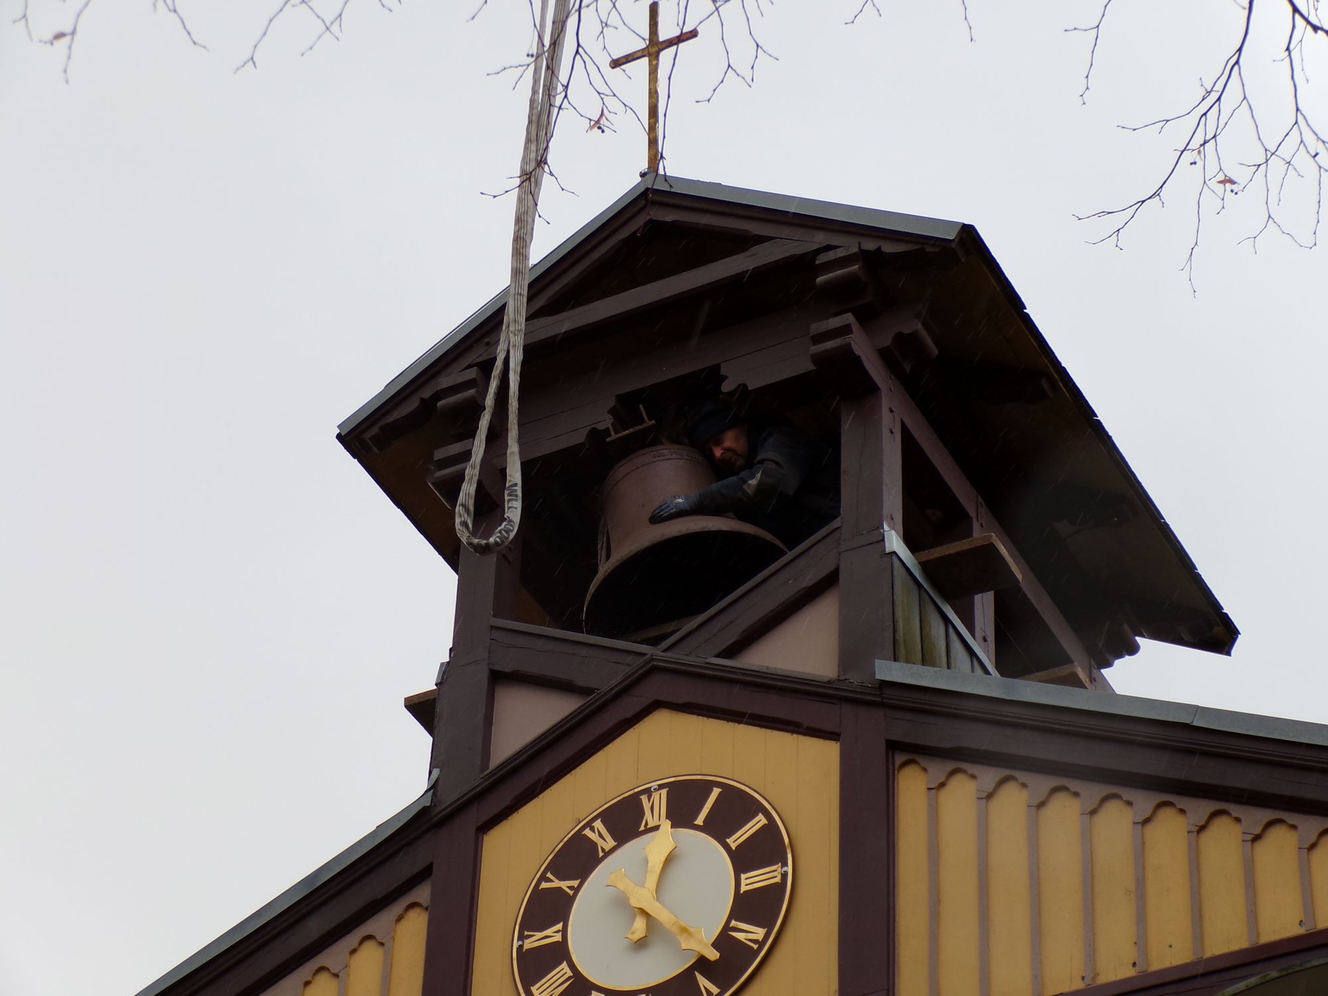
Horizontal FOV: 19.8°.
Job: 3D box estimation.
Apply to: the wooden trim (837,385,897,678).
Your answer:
[{"bbox_3d":[0.705,0.160,12.805,0.179,1.228,0.167,-16,-41,22],"label":"wooden trim"}]

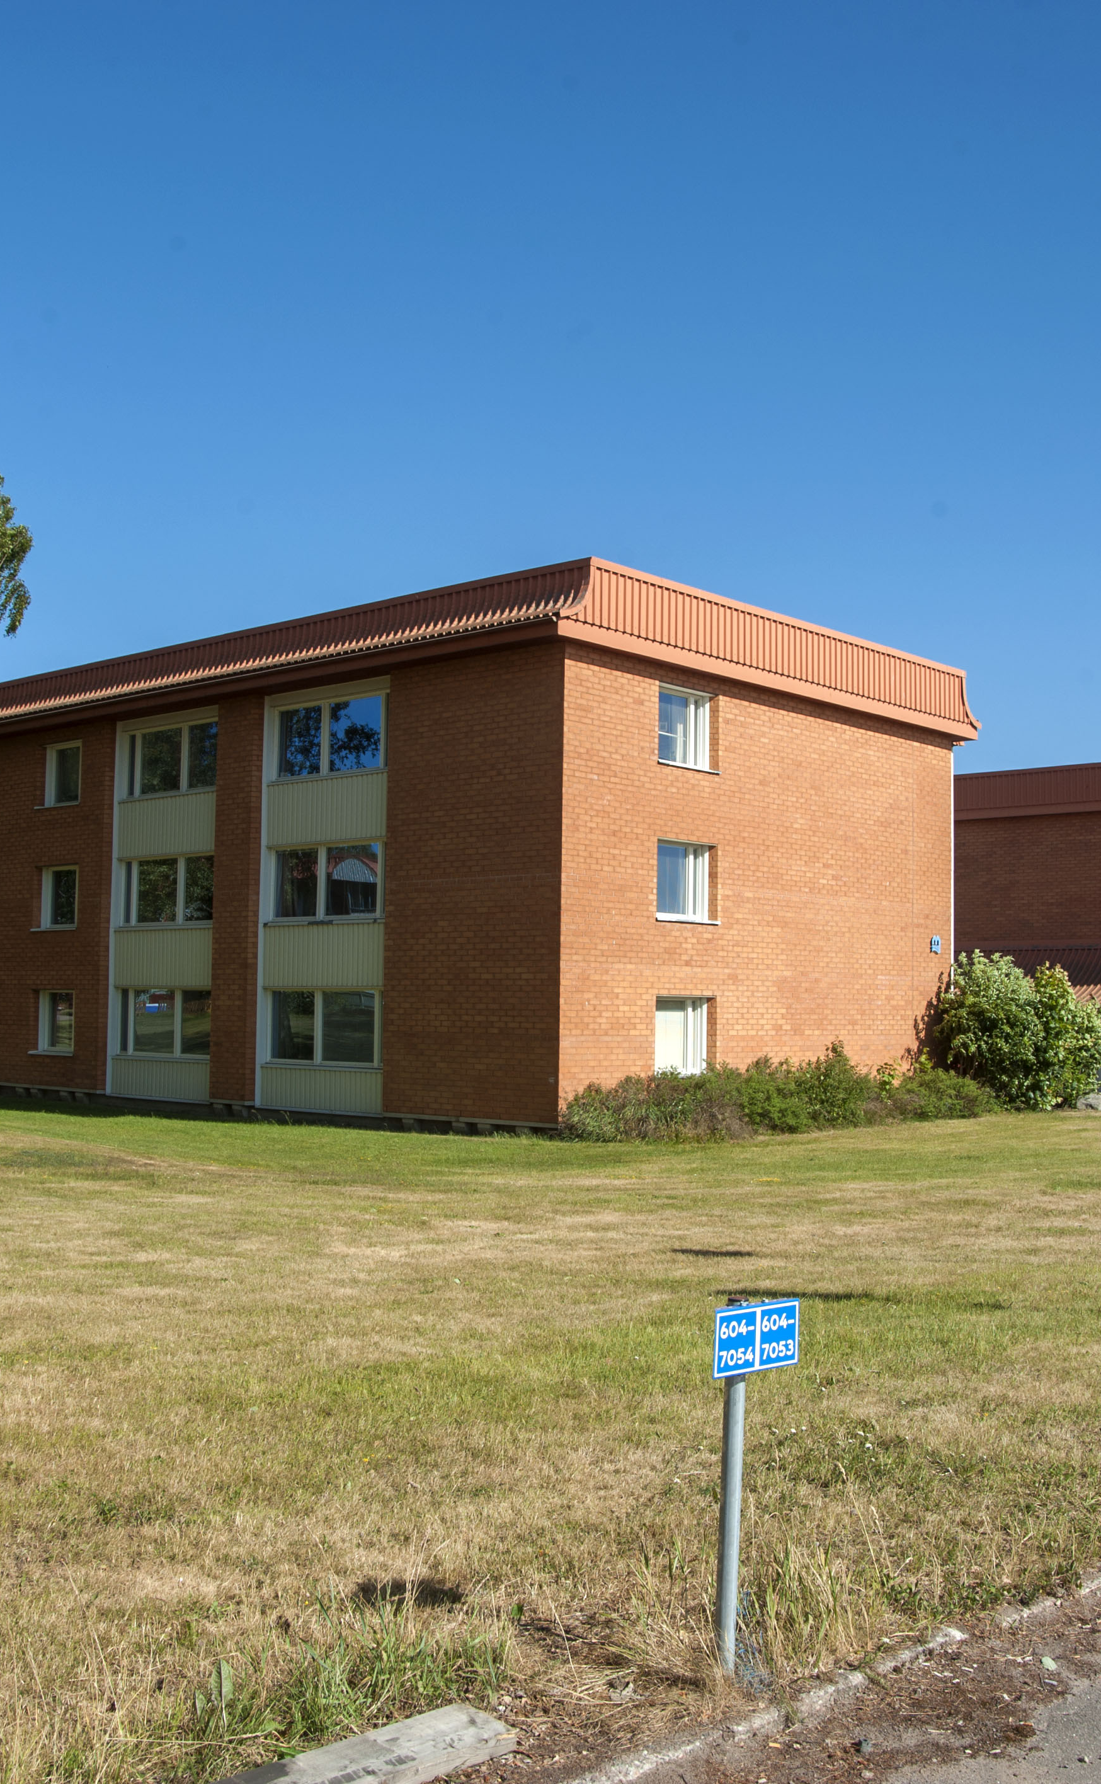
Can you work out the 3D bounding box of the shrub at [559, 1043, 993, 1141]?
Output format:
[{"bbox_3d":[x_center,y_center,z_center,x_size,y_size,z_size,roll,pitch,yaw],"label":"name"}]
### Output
[{"bbox_3d":[4.635,3.448,32.036,1.700,1.460,12.000,-3,-5,42],"label":"shrub"}]

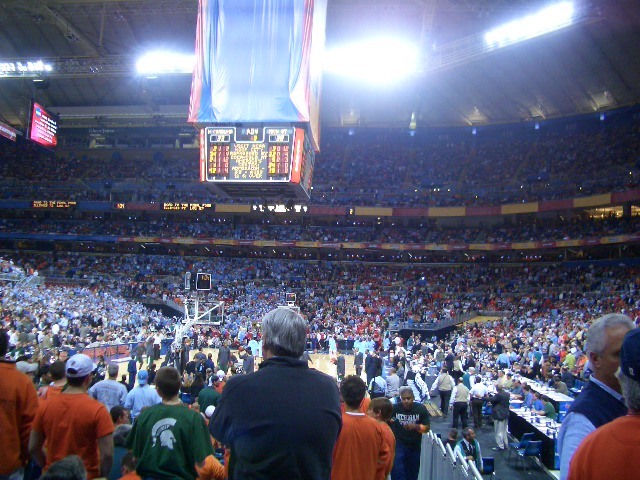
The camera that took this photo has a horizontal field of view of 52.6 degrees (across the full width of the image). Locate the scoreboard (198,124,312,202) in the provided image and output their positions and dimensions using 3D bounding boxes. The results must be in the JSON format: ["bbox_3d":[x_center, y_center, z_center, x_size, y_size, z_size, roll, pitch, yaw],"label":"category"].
[{"bbox_3d":[-4.098,-4.945,43.880,6.750,3.650,6.750,1,-6,5],"label":"scoreboard"}]

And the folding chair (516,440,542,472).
[{"bbox_3d":[5.156,5.263,15.956,0.460,0.780,0.520,2,-7,-8],"label":"folding chair"}]

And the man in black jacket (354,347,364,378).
[{"bbox_3d":[2.026,6.507,33.809,0.540,1.760,0.360,-4,-8,38],"label":"man in black jacket"}]

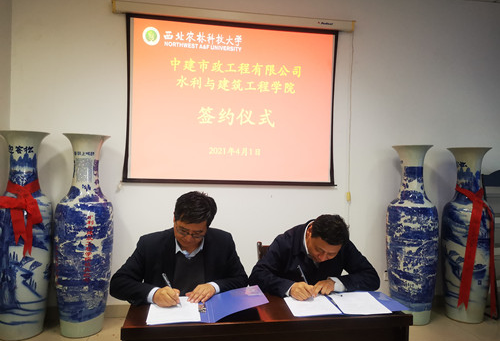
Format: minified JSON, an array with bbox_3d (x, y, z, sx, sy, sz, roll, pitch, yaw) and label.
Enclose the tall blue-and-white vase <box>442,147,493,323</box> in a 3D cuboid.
[{"bbox_3d":[2.096,0.607,3.765,0.455,1.633,0.455,1,0,-9],"label":"tall blue-and-white vase"}]

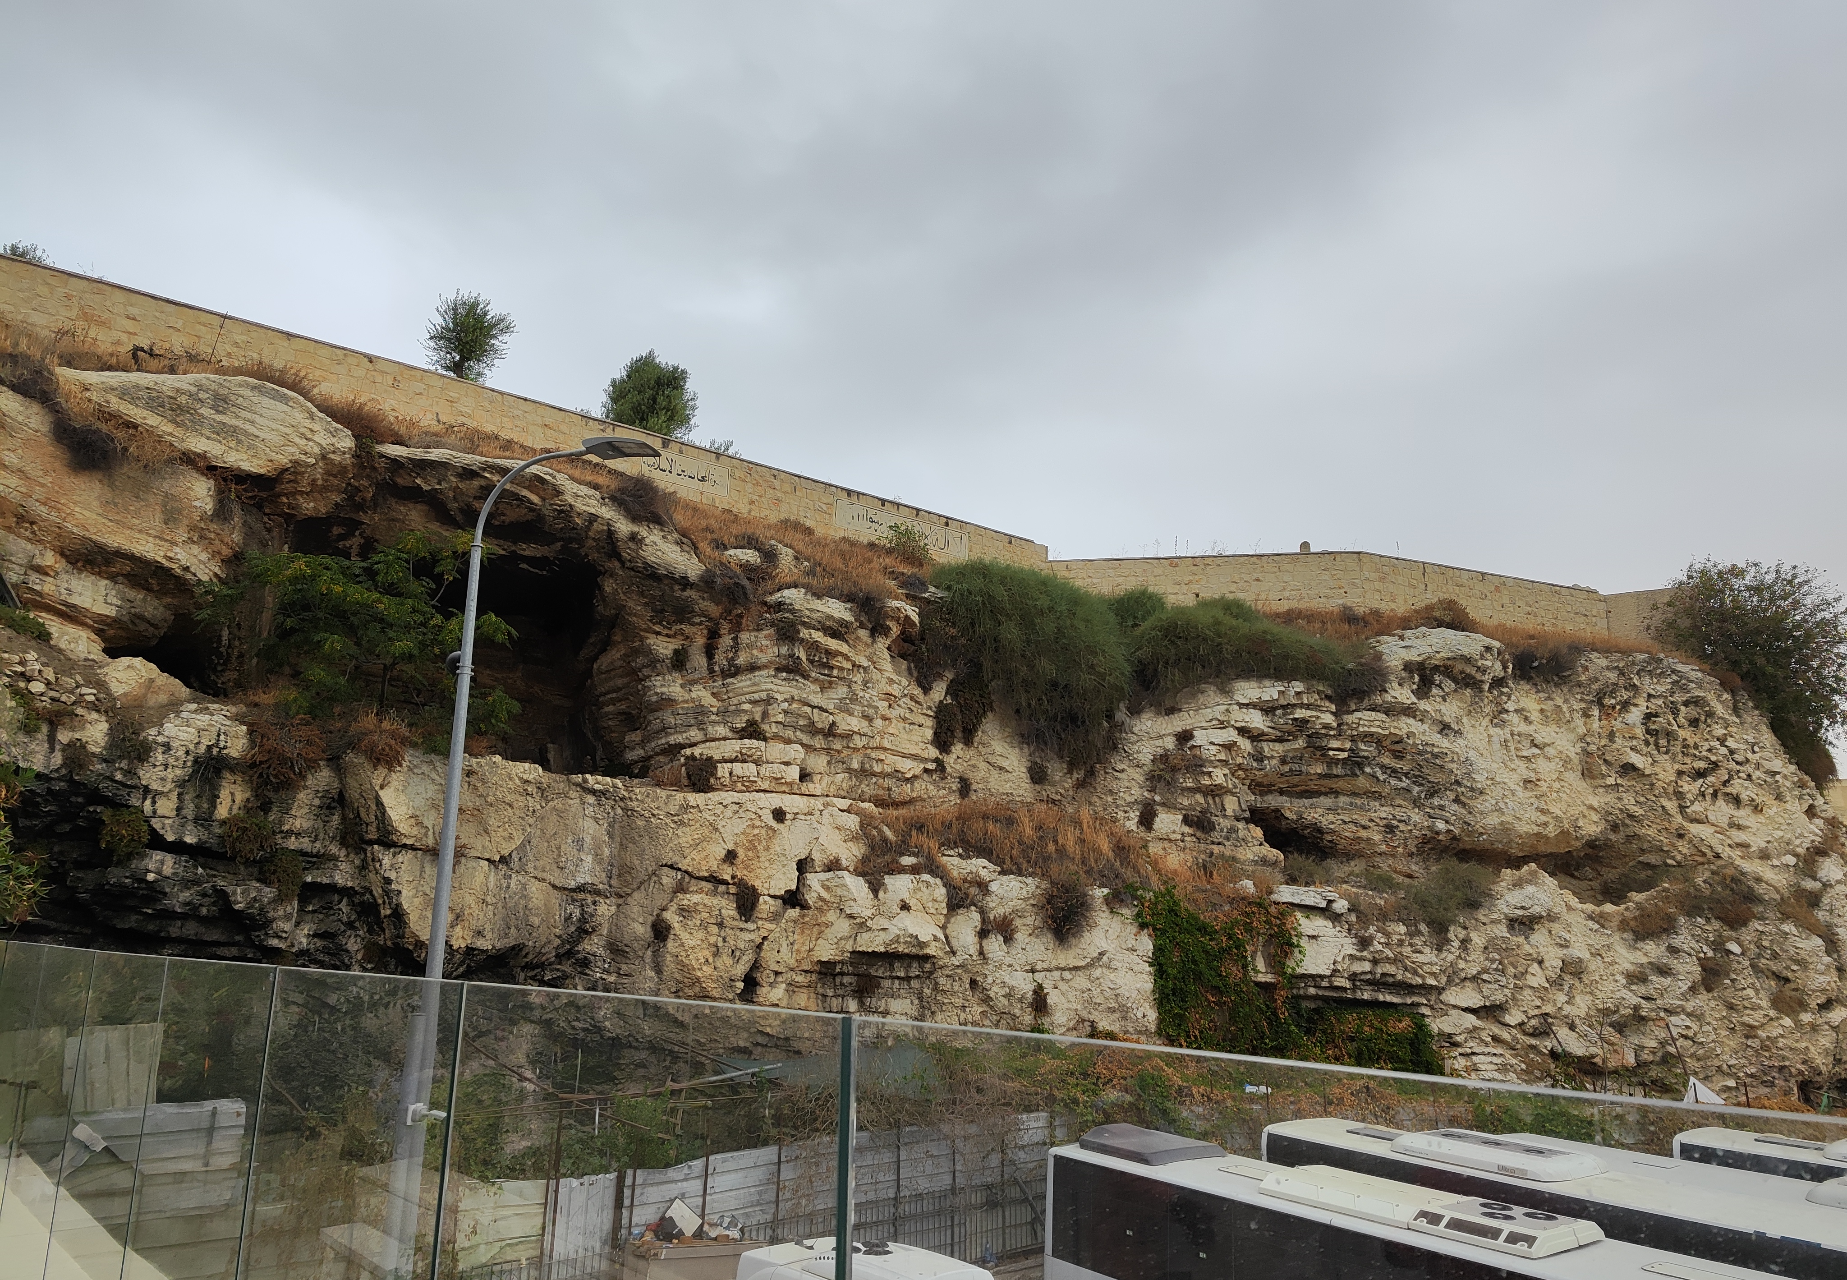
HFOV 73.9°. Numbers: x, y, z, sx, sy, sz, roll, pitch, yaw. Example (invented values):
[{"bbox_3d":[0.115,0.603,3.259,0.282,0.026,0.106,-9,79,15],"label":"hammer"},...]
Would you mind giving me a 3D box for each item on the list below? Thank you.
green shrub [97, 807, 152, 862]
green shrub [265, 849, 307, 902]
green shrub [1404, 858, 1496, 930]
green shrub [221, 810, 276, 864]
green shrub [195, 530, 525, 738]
[{"bbox_3d":[-13.805,3.365,21.200,0.740,0.950,0.630,9,-16,-33],"label":"green shrub"},{"bbox_3d":[-11.587,4.273,22.300,0.640,0.950,0.570,9,-16,-33],"label":"green shrub"},{"bbox_3d":[15.218,7.343,35.500,2.390,1.990,2.030,-5,-14,23],"label":"green shrub"},{"bbox_3d":[-12.199,3.563,22.200,0.840,0.920,0.710,9,-16,-33],"label":"green shrub"},{"bbox_3d":[-11.337,-0.069,25.000,5.850,3.870,3.630,7,-15,-27],"label":"green shrub"}]

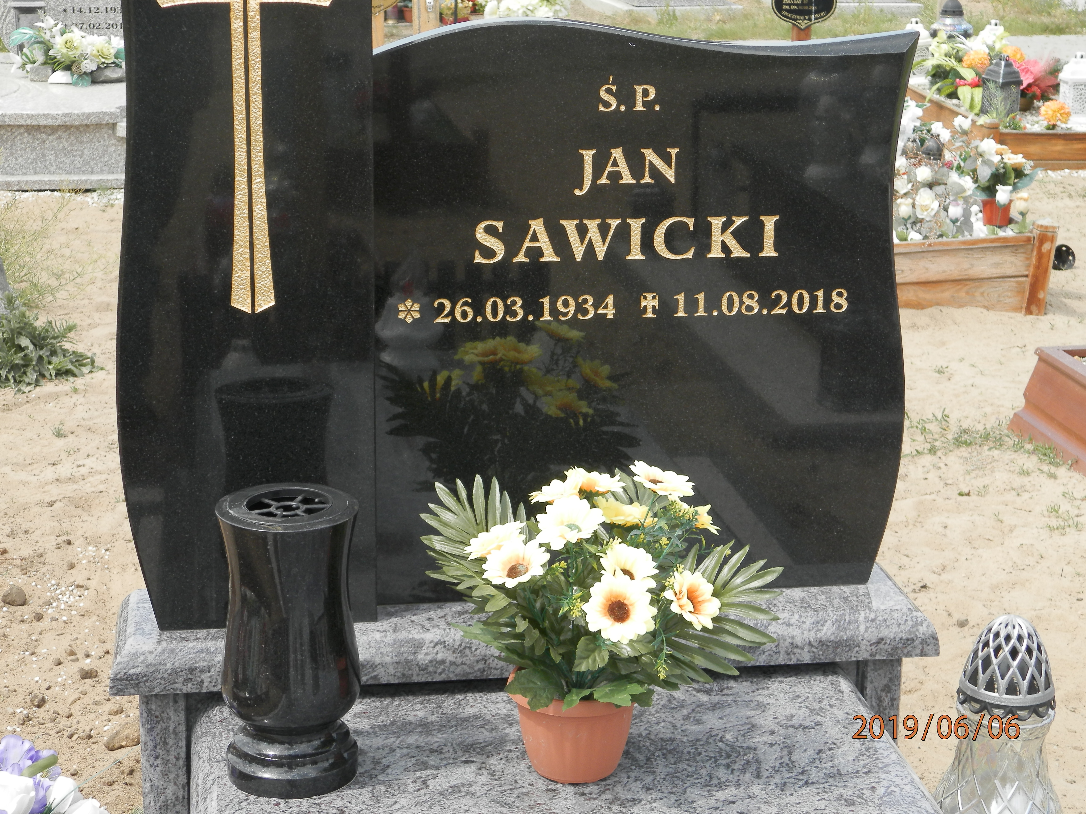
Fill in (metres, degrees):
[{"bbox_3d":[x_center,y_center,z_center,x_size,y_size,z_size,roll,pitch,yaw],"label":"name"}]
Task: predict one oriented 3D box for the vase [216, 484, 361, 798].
[{"bbox_3d":[-0.274,0.253,2.312,0.153,0.305,0.153,-1,16,-5],"label":"vase"}]

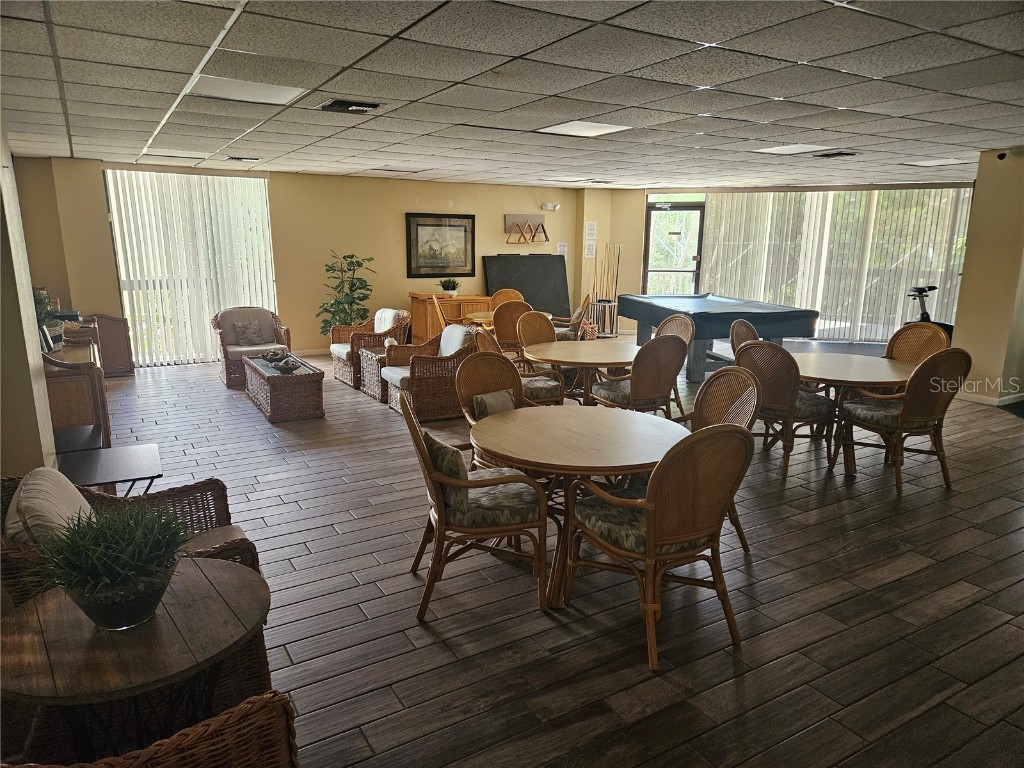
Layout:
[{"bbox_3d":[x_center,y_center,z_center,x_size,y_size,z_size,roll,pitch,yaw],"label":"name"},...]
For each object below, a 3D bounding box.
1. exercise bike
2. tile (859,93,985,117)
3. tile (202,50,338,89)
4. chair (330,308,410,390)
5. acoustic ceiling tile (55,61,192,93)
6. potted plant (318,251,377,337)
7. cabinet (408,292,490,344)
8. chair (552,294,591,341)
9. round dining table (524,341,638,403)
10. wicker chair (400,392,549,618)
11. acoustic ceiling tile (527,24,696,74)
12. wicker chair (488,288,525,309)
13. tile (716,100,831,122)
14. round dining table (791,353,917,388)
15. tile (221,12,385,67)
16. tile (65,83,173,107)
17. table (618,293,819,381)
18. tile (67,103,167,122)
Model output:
[{"bbox_3d":[5.894,-0.914,9.423,1.050,1.180,0.520,6,13,24],"label":"exercise bike"},{"bbox_3d":[2.576,-1.772,4.311,0.600,0.020,0.600,-7,14,-30],"label":"tile"},{"bbox_3d":[-1.236,-1.609,3.485,0.600,0.018,0.600,-7,14,-30],"label":"tile"},{"bbox_3d":[-1.591,-0.435,7.766,0.780,0.810,0.710,-7,14,-30],"label":"chair"},{"bbox_3d":[-2.059,-1.637,3.638,0.600,0.020,0.600,-7,14,-30],"label":"acoustic ceiling tile"},{"bbox_3d":[-2.217,-1.070,9.202,0.750,1.450,0.740,-7,14,-30],"label":"potted plant"},{"bbox_3d":[-0.887,-0.936,10.200,1.100,0.790,0.620,-7,14,-30],"label":"cabinet"},{"bbox_3d":[0.619,-0.591,8.172,0.610,0.950,0.600,-1,12,-6],"label":"chair"},{"bbox_3d":[0.626,0.087,5.408,1.040,0.705,1.040,0,12,0],"label":"round dining table"},{"bbox_3d":[-0.171,0.494,3.063,0.640,0.955,0.560,-2,12,-11],"label":"wicker chair"},{"bbox_3d":[0.454,-1.515,3.089,0.600,0.020,0.600,-7,14,-30],"label":"acoustic ceiling tile"},{"bbox_3d":[-0.056,-0.681,8.445,0.580,0.925,0.610,0,12,-1],"label":"wicker chair"},{"bbox_3d":[1.726,-1.816,4.523,0.600,0.020,0.600,-7,14,-30],"label":"tile"},{"bbox_3d":[2.370,0.226,4.964,1.070,0.720,1.070,0,12,0],"label":"round dining table"},{"bbox_3d":[-0.919,-1.502,2.981,0.610,0.020,0.610,-7,14,-30],"label":"tile"},{"bbox_3d":[-2.397,-1.775,4.197,0.600,0.020,0.600,-7,14,-30],"label":"tile"},{"bbox_3d":[2.501,-0.655,8.913,1.460,0.810,2.500,-2,12,-11],"label":"table"},{"bbox_3d":[-2.716,-1.894,4.703,0.610,0.020,0.610,-7,14,-30],"label":"tile"}]

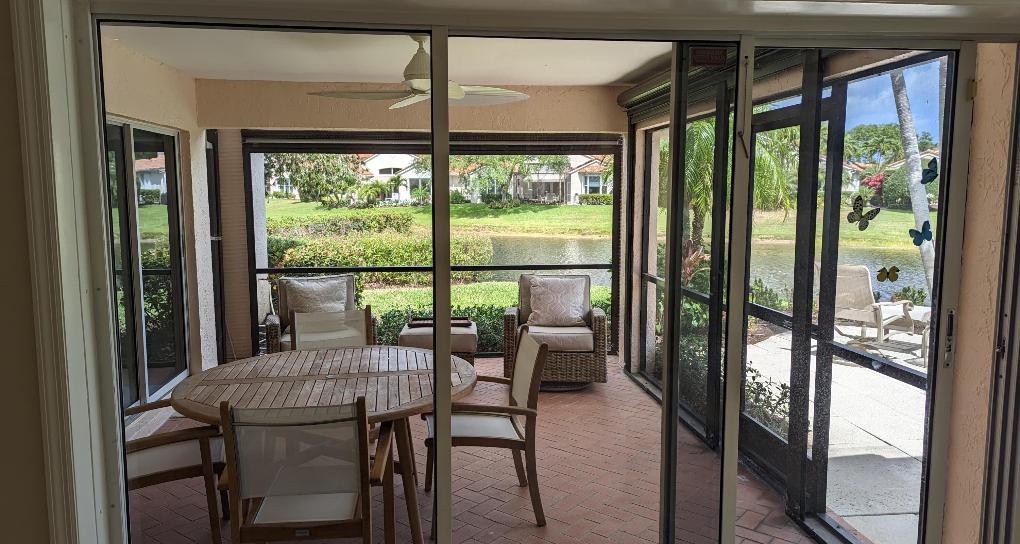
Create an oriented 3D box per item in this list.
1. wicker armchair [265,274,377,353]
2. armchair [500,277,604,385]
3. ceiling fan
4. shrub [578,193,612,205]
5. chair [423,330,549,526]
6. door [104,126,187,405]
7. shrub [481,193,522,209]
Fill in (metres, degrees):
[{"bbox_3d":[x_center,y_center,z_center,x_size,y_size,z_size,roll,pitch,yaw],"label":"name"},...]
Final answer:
[{"bbox_3d":[-1.552,0.537,5.819,0.820,0.900,0.860,-2,6,-15],"label":"wicker armchair"},{"bbox_3d":[0.396,0.503,6.126,0.820,0.900,0.860,1,6,6],"label":"armchair"},{"bbox_3d":[-0.593,-1.307,4.347,1.450,0.480,1.450,-1,6,-6],"label":"ceiling fan"},{"bbox_3d":[8.136,-6.906,67.000,3.400,1.100,1.300,1,6,7],"label":"shrub"},{"bbox_3d":[-0.147,0.773,3.624,0.600,0.905,0.580,-1,6,-10],"label":"chair"},{"bbox_3d":[-2.888,-0.052,5.501,0.120,2.140,1.830,-1,6,-6],"label":"door"},{"bbox_3d":[-0.845,-6.360,63.000,3.600,1.400,2.000,0,6,-1],"label":"shrub"}]

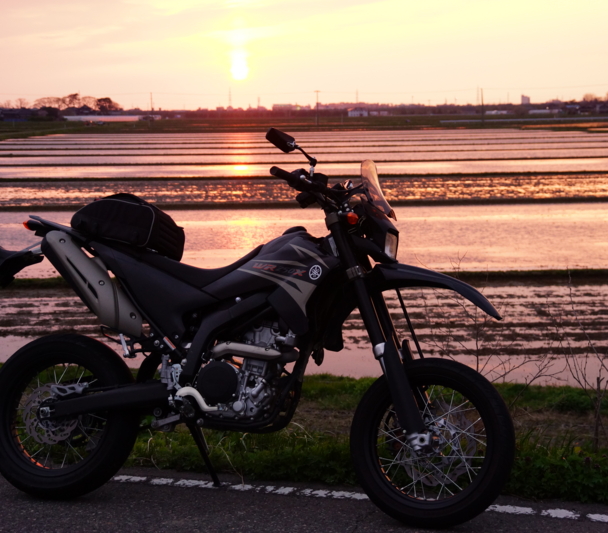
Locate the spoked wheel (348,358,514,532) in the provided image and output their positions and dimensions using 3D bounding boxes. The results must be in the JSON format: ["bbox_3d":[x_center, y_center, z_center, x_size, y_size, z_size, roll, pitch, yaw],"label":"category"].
[{"bbox_3d":[0.441,0.611,5.160,0.586,0.586,0.115,2,-7,22],"label":"spoked wheel"}]

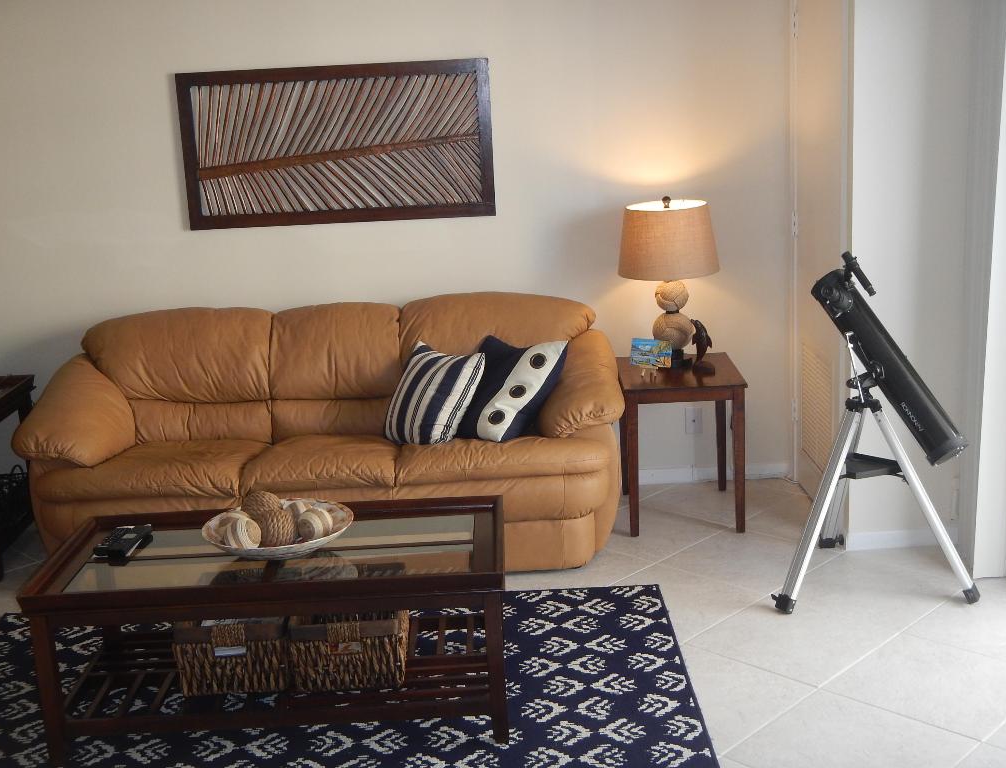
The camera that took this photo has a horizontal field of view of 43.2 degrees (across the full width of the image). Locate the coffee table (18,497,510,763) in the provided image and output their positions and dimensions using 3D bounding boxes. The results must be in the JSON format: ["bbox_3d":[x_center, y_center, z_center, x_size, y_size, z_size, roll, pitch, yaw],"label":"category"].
[{"bbox_3d":[-0.596,0.666,3.545,1.220,0.472,0.635,-3,13,0],"label":"coffee table"}]

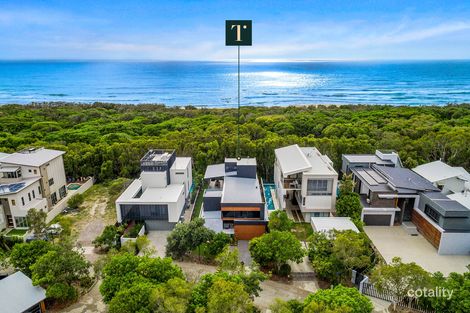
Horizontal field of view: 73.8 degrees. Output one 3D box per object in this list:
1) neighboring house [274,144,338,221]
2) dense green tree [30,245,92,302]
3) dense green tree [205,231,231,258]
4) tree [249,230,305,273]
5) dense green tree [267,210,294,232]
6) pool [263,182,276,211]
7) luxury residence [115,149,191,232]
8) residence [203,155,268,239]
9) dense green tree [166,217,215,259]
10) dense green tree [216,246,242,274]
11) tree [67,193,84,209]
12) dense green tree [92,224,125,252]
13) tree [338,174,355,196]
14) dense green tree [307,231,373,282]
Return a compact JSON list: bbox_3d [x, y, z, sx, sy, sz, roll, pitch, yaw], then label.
[{"bbox_3d":[13.900,4.630,64.260,9.800,10.300,18.500,0,17,0],"label":"neighboring house"},{"bbox_3d":[-20.500,13.514,37.648,6.600,6.000,6.300,0,17,0],"label":"dense green tree"},{"bbox_3d":[-2.500,12.356,45.140,3.700,3.800,3.600,0,17,0],"label":"dense green tree"},{"bbox_3d":[5.730,13.560,43.670,7.700,5.370,7.700,0,17,0],"label":"tree"},{"bbox_3d":[7.780,11.320,52.570,4.330,4.410,4.330,0,17,0],"label":"dense green tree"},{"bbox_3d":[7.400,8.702,65.151,2.400,1.000,12.600,0,17,0],"label":"pool"},{"bbox_3d":[-13.600,5.084,57.705,9.400,10.300,19.300,0,17,0],"label":"luxury residence"},{"bbox_3d":[-0.250,6.456,56.140,10.700,8.600,17.500,0,17,0],"label":"residence"},{"bbox_3d":[-6.400,11.504,45.191,6.800,5.400,6.400,0,17,0],"label":"dense green tree"},{"bbox_3d":[-0.740,14.410,42.270,3.500,4.570,3.500,0,17,0],"label":"dense green tree"},{"bbox_3d":[-31.960,8.810,62.800,3.250,3.170,3.250,0,17,0],"label":"tree"},{"bbox_3d":[-19.750,12.720,49.020,4.690,3.820,4.690,0,17,0],"label":"dense green tree"},{"bbox_3d":[21.590,6.640,60.640,2.950,6.700,2.950,0,17,0],"label":"tree"},{"bbox_3d":[13.400,12.715,40.750,8.000,5.700,6.800,0,17,0],"label":"dense green tree"}]

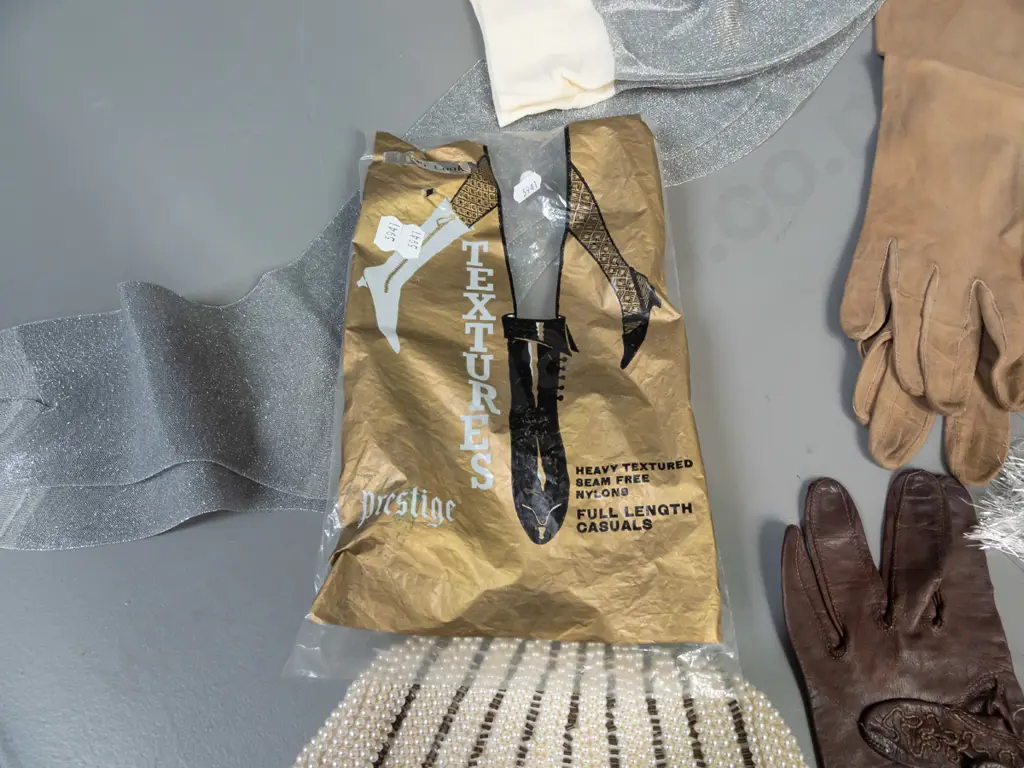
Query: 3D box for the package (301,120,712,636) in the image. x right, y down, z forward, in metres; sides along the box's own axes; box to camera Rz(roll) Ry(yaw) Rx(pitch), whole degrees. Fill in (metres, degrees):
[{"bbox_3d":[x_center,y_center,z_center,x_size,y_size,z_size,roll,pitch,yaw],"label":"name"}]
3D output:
[{"bbox_3d":[0.001,-0.025,0.372,0.177,0.025,0.294,-1,66,2],"label":"package"}]

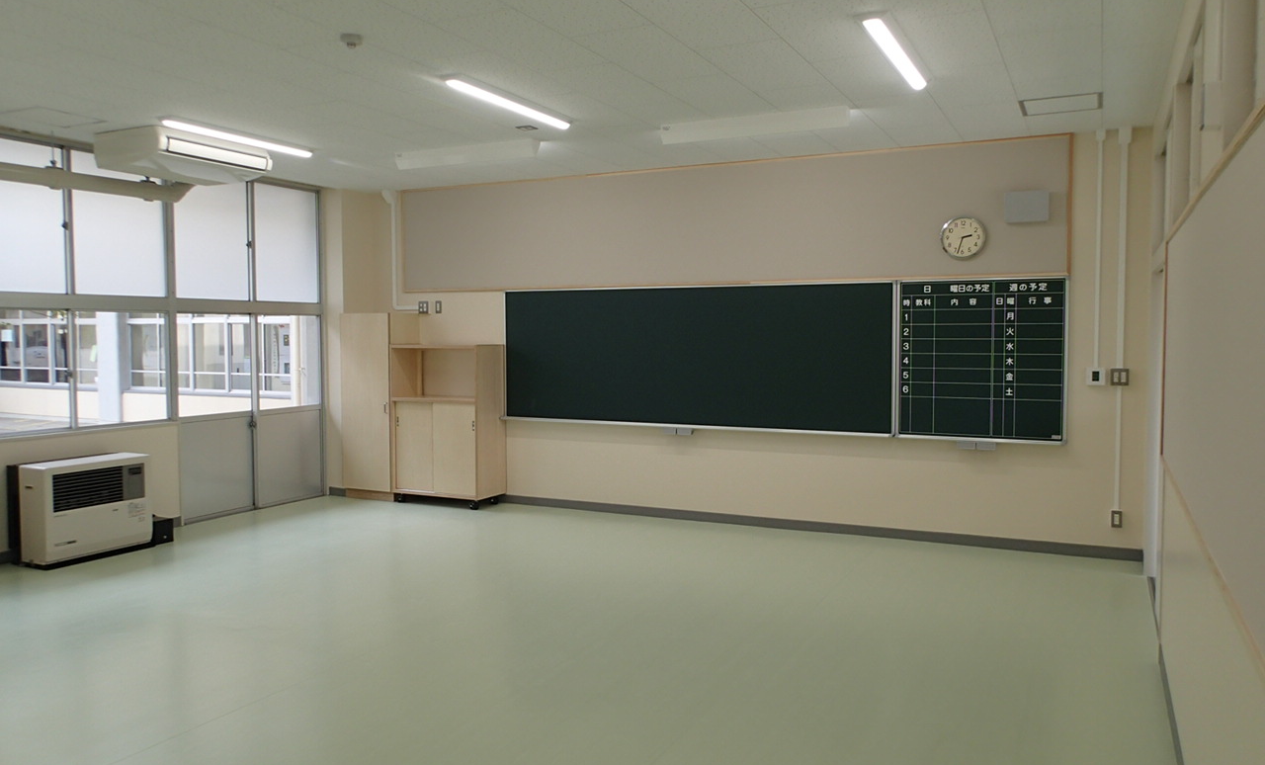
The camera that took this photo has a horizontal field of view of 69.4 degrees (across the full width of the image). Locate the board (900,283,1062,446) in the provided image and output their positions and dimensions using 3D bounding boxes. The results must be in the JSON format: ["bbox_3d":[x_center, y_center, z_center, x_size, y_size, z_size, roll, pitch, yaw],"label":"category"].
[{"bbox_3d":[2.548,-0.162,6.734,1.190,1.202,0.063,1,3,27],"label":"board"}]

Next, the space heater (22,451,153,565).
[{"bbox_3d":[-3.891,0.897,6.528,0.301,0.683,0.774,1,3,27],"label":"space heater"}]

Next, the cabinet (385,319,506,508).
[{"bbox_3d":[-1.746,0.344,8.676,0.984,1.582,0.448,1,3,27],"label":"cabinet"}]

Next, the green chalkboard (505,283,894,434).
[{"bbox_3d":[0.393,-0.218,7.820,3.607,1.202,0.063,1,3,27],"label":"green chalkboard"}]

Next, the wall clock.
[{"bbox_3d":[2.440,-1.069,6.750,0.324,0.323,0.047,1,3,27],"label":"wall clock"}]

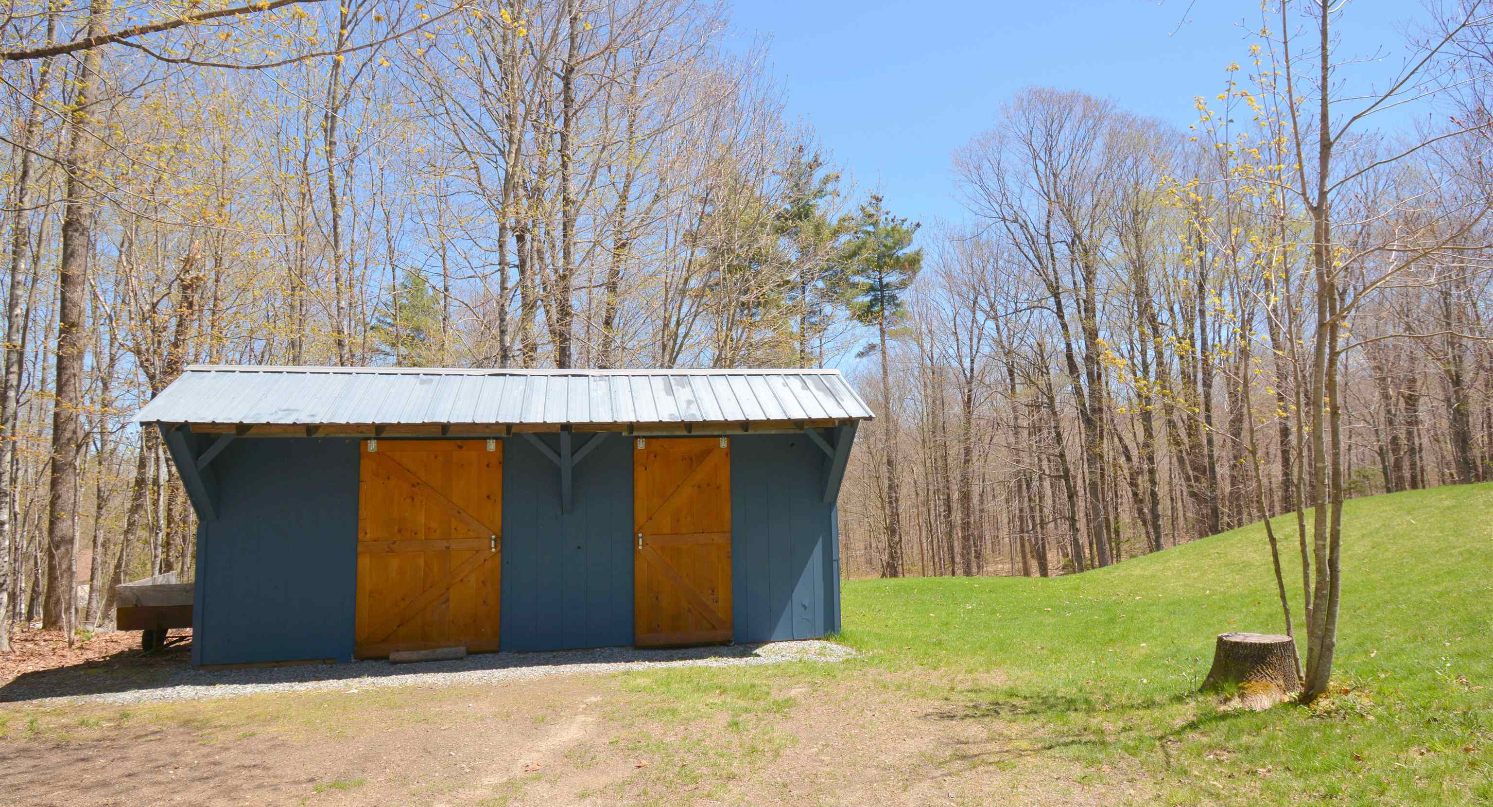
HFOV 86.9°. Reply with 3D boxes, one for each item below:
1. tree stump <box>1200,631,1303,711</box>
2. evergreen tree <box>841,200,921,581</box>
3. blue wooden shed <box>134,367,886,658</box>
[{"bbox_3d":[3.678,1.908,5.768,0.680,0.410,0.680,-1,-5,0],"label":"tree stump"},{"bbox_3d":[3.807,-0.463,22.978,2.400,10.900,2.400,-1,-5,0],"label":"evergreen tree"},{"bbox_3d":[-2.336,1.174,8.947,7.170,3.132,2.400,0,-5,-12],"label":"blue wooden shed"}]

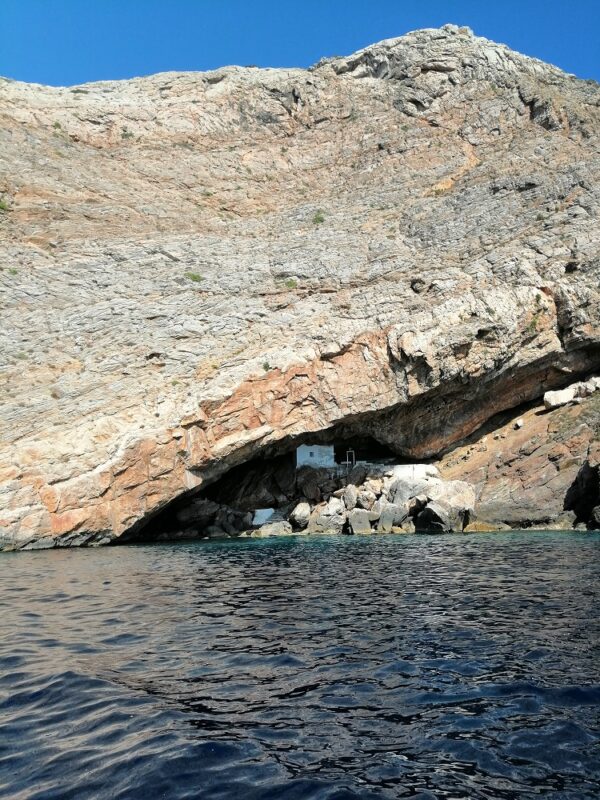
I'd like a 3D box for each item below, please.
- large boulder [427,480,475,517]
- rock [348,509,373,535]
[{"bbox_3d":[16.160,10.580,67.000,5.050,3.790,4.290,-2,-11,13],"label":"large boulder"},{"bbox_3d":[6.250,12.560,64.500,2.430,2.630,2.070,-1,-11,5],"label":"rock"}]

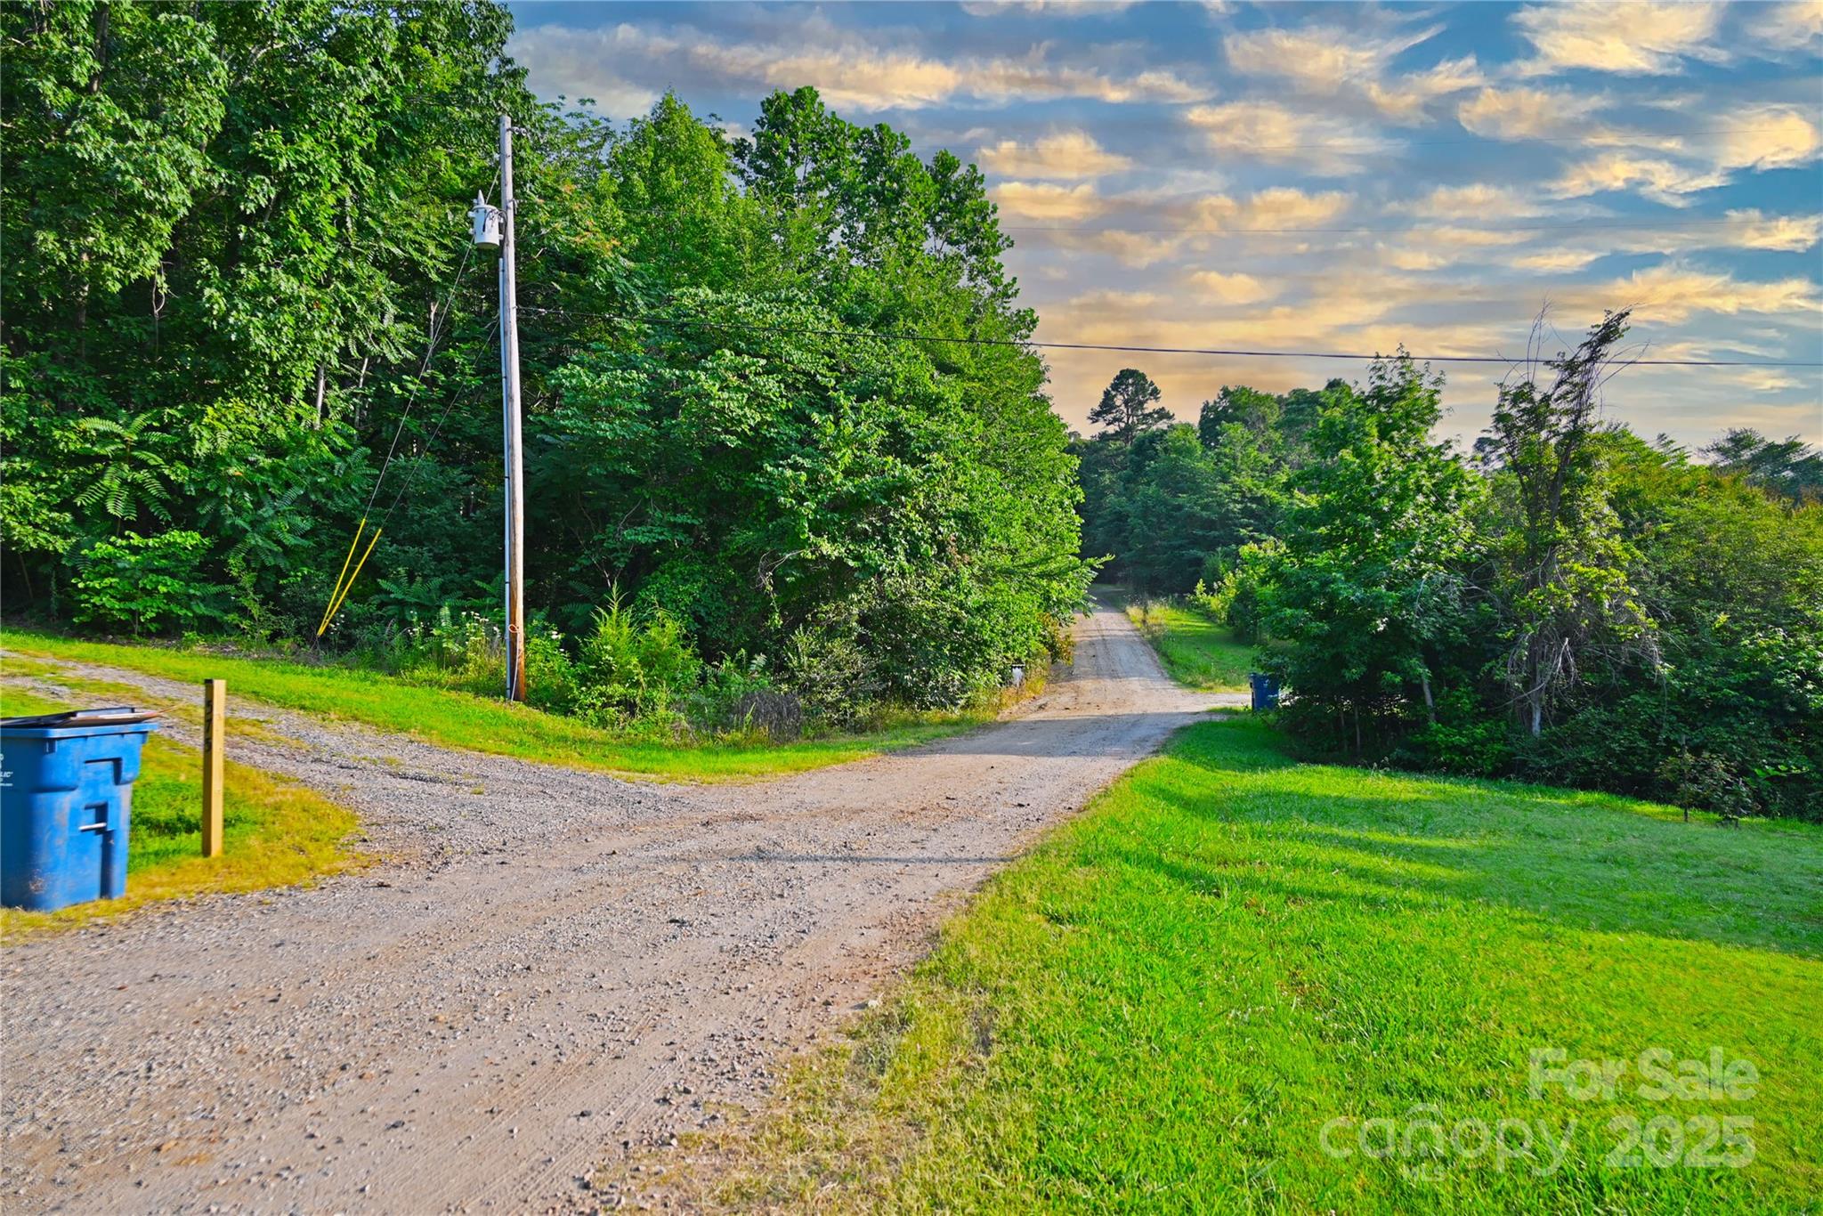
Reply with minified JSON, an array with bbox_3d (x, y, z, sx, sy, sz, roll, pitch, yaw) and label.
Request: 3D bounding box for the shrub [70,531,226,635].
[{"bbox_3d":[-13.505,-0.441,21.500,2.600,1.800,2.000,0,-1,-27],"label":"shrub"}]

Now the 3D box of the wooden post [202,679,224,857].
[{"bbox_3d":[-4.821,1.112,8.400,0.095,1.240,0.095,0,-1,23],"label":"wooden post"}]

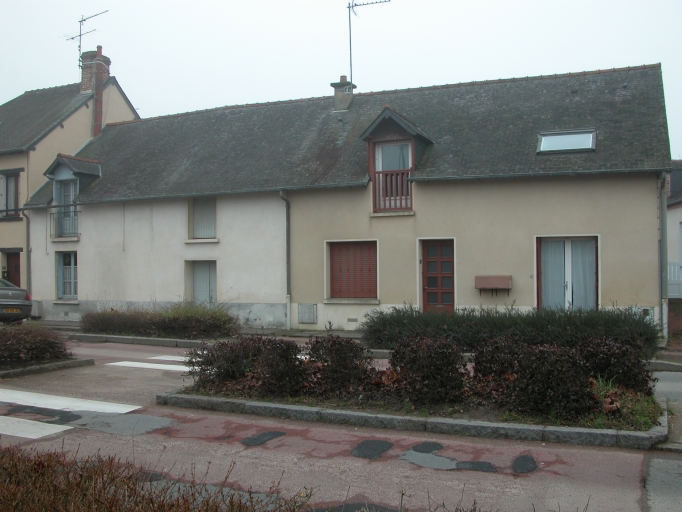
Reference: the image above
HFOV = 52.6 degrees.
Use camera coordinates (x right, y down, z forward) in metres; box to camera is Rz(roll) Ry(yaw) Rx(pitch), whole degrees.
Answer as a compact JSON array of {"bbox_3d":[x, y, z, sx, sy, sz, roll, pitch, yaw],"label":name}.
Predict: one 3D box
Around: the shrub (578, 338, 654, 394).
[{"bbox_3d":[3.056,1.282,7.635,0.780,0.660,0.750,-1,-1,24],"label":"shrub"}]

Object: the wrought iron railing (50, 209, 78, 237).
[{"bbox_3d":[-7.980,-0.867,19.945,1.080,0.850,0.220,-1,0,23],"label":"wrought iron railing"}]

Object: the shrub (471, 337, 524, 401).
[{"bbox_3d":[1.930,1.270,8.100,0.750,0.660,0.700,-1,0,24],"label":"shrub"}]

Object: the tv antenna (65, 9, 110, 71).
[{"bbox_3d":[-8.610,-7.300,23.400,2.300,1.800,0.800,-1,0,37],"label":"tv antenna"}]

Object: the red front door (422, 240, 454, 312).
[{"bbox_3d":[2.216,0.671,15.680,0.820,2.050,0.120,-1,0,22],"label":"red front door"}]

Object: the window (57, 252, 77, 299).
[{"bbox_3d":[-8.216,0.594,20.659,0.859,1.416,0.170,-1,-1,27],"label":"window"}]

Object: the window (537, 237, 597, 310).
[{"bbox_3d":[4.816,0.606,14.668,1.300,2.000,0.150,-1,0,22],"label":"window"}]

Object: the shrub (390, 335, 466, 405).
[{"bbox_3d":[0.994,1.258,7.736,0.800,0.750,0.750,-1,-1,24],"label":"shrub"}]

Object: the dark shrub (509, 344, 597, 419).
[{"bbox_3d":[2.200,1.250,7.200,0.850,0.710,0.800,-1,0,24],"label":"dark shrub"}]

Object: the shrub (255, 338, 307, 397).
[{"bbox_3d":[-0.716,1.316,8.285,0.620,0.680,0.620,-1,-1,0],"label":"shrub"}]

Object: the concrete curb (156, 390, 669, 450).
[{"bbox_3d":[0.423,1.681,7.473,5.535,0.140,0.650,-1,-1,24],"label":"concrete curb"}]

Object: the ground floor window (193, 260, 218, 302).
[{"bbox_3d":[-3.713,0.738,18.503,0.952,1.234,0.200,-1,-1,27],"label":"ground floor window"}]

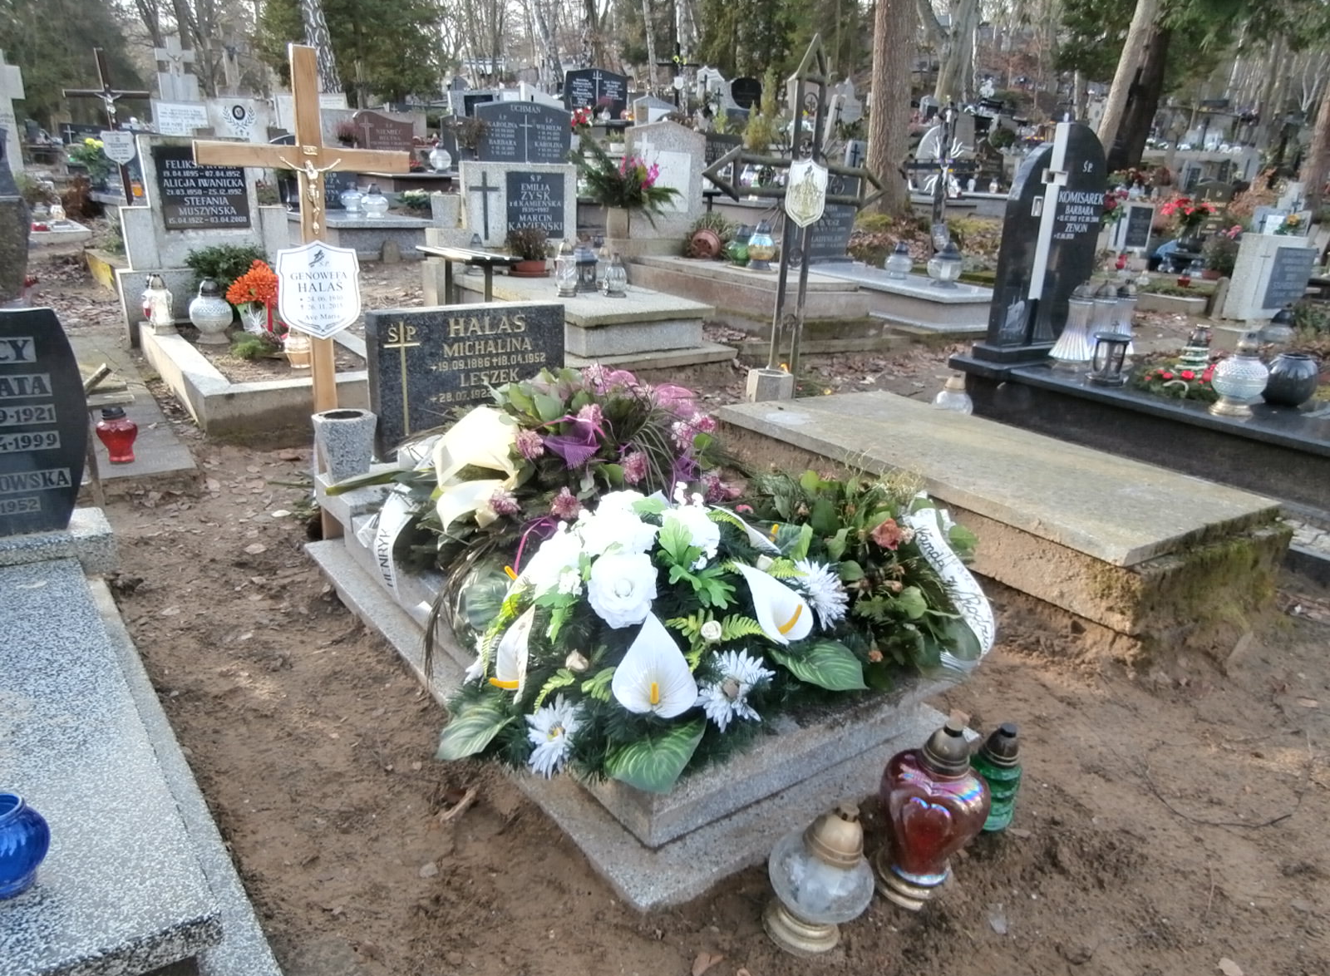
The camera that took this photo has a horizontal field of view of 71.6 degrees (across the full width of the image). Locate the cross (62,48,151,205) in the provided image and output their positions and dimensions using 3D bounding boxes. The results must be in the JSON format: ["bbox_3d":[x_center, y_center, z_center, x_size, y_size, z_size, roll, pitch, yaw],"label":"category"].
[{"bbox_3d":[-3.782,-2.285,6.414,0.520,1.400,0.060,-13,26,-30],"label":"cross"}]

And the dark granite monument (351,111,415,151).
[{"bbox_3d":[-3.006,-3.759,9.900,0.582,0.525,0.120,-11,25,-30],"label":"dark granite monument"}]

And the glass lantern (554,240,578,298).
[{"bbox_3d":[-0.559,-1.261,5.266,0.140,0.310,0.140,2,19,-1],"label":"glass lantern"}]

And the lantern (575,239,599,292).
[{"bbox_3d":[-0.505,-1.462,6.047,0.155,0.310,0.155,-12,24,-36],"label":"lantern"}]

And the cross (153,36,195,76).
[{"bbox_3d":[-5.994,-5.271,11.258,0.450,0.460,0.120,-12,24,-36],"label":"cross"}]

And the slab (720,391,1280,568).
[{"bbox_3d":[1.137,-0.120,3.418,0.968,0.046,1.722,-9,22,-35],"label":"slab"}]

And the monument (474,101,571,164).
[{"bbox_3d":[-1.599,-3.940,10.361,1.140,0.720,0.100,-12,24,-36],"label":"monument"}]

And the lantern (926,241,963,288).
[{"bbox_3d":[2.109,-1.674,6.884,0.260,0.310,0.260,8,20,15],"label":"lantern"}]

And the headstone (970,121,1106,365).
[{"bbox_3d":[1.740,-1.126,4.197,0.690,1.006,0.160,-14,27,-36],"label":"headstone"}]

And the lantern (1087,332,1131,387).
[{"bbox_3d":[1.853,-0.538,3.850,0.128,0.203,0.128,-14,27,-36],"label":"lantern"}]

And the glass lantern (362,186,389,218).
[{"bbox_3d":[-2.577,-2.553,8.189,0.235,0.265,0.235,-10,22,-33],"label":"glass lantern"}]

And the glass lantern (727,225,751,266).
[{"bbox_3d":[0.618,-1.967,7.441,0.190,0.280,0.190,4,19,4],"label":"glass lantern"}]

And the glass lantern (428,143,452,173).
[{"bbox_3d":[-2.596,-3.809,10.671,0.250,0.290,0.250,-2,20,-13],"label":"glass lantern"}]

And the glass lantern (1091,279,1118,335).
[{"bbox_3d":[2.058,-0.799,4.372,0.195,0.365,0.195,-10,22,-33],"label":"glass lantern"}]

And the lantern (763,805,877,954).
[{"bbox_3d":[0.273,0.665,1.608,0.175,0.265,0.175,19,19,16],"label":"lantern"}]

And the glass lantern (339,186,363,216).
[{"bbox_3d":[-3.081,-2.821,9.028,0.220,0.270,0.220,-4,20,-18],"label":"glass lantern"}]

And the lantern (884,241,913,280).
[{"bbox_3d":[1.596,-1.552,6.300,0.158,0.243,0.158,2,21,-1],"label":"lantern"}]

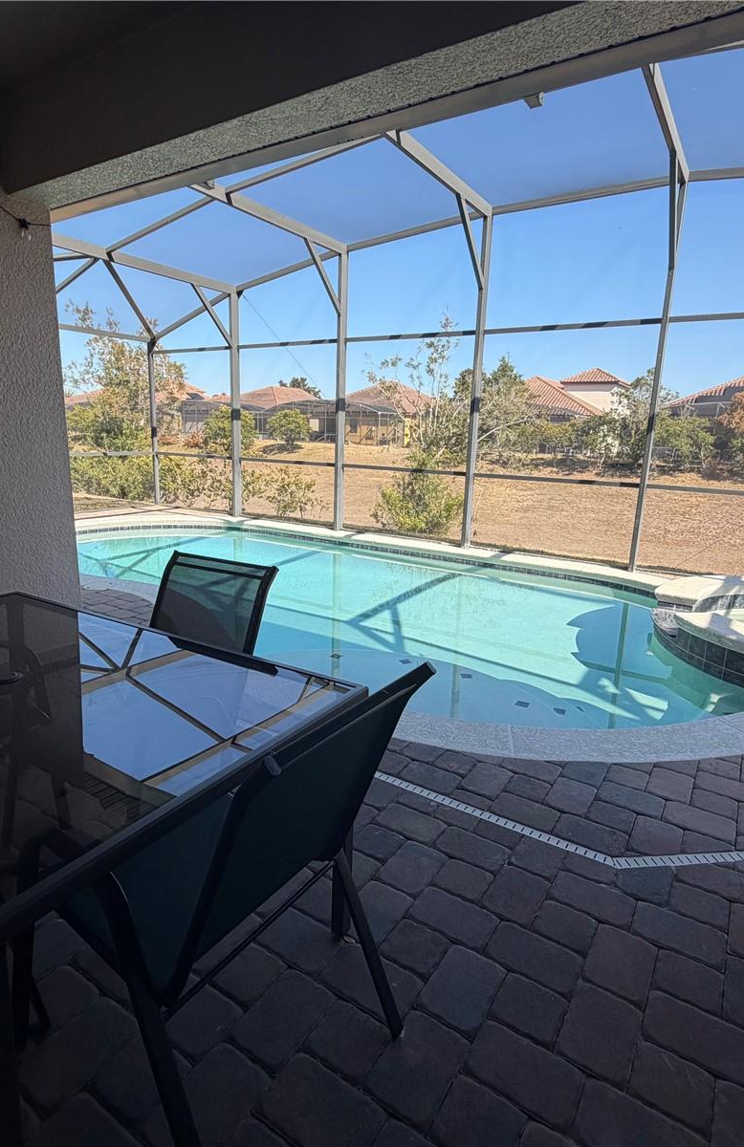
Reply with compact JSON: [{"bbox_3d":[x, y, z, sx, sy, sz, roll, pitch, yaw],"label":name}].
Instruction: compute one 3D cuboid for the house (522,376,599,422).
[{"bbox_3d":[13.867,-13.093,51.095,12.400,6.187,12.500,10,15,33],"label":"house"}]

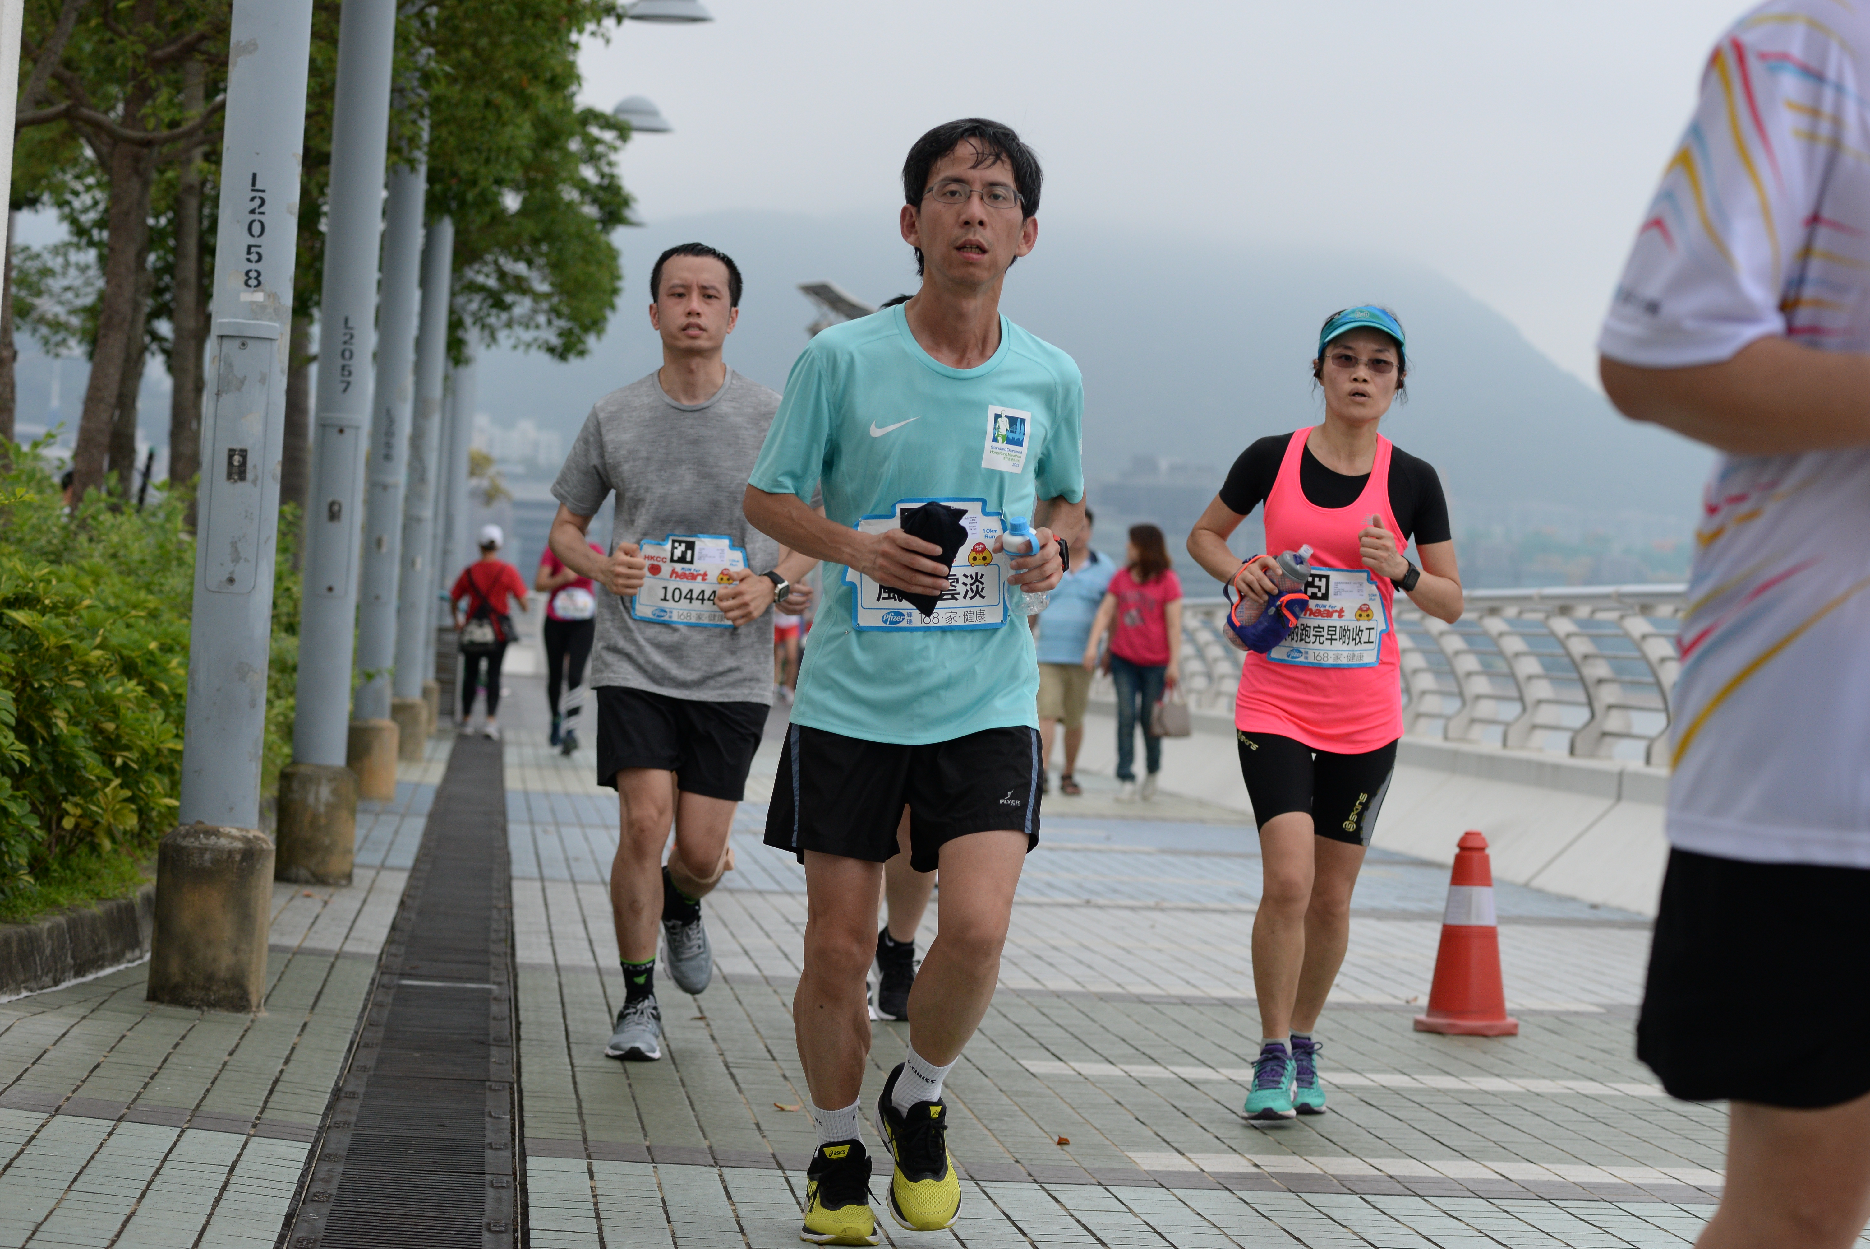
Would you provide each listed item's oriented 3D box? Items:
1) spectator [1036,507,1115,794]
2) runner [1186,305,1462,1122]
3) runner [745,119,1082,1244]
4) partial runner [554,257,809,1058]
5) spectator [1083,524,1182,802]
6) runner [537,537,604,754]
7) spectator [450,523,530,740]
[{"bbox_3d":[0.822,0.156,33.000,0.526,1.747,0.450,3,0,-3],"label":"spectator"},{"bbox_3d":[0.761,0.177,10.850,0.555,1.634,0.600,3,0,-2],"label":"runner"},{"bbox_3d":[-0.045,0.087,8.350,0.521,1.735,0.650,3,0,-6],"label":"runner"},{"bbox_3d":[-0.552,0.061,11.600,0.572,1.747,0.800,3,0,-5],"label":"partial runner"},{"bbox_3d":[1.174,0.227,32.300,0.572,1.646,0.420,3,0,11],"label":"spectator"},{"bbox_3d":[-2.373,0.026,35.500,0.485,1.651,0.600,3,0,-5],"label":"runner"},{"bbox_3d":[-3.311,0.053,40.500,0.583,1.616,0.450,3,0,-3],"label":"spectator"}]

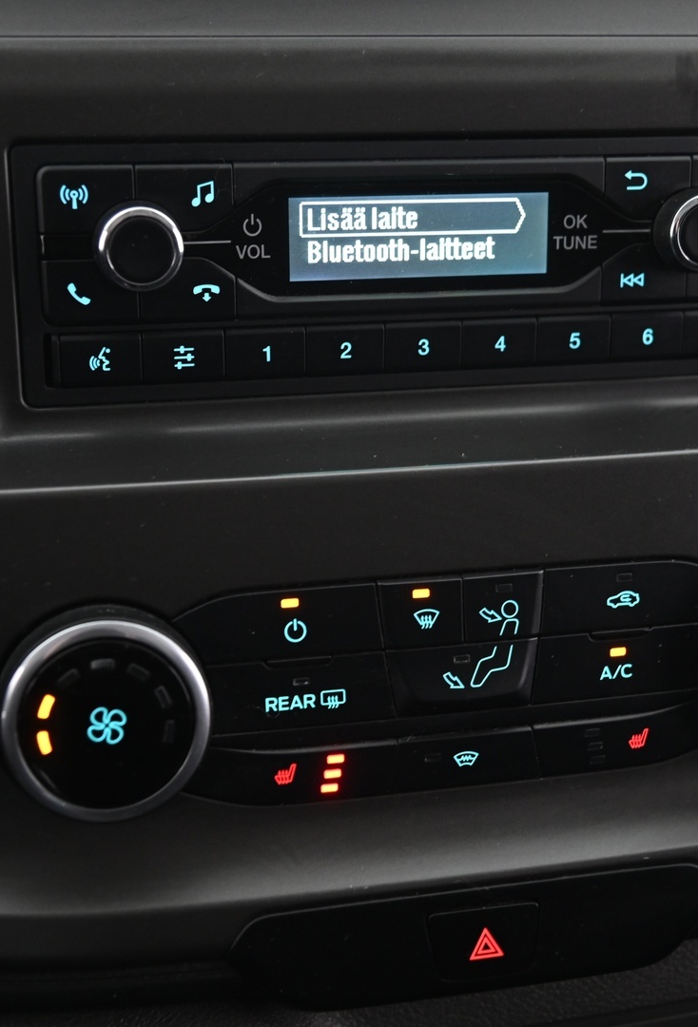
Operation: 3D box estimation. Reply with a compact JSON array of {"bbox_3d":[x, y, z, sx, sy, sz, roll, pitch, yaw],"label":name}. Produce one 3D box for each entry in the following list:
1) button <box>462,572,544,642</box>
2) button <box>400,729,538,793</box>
[{"bbox_3d":[0.037,0.022,0.399,0.020,0.017,0.007,-4,5,-12],"label":"button"},{"bbox_3d":[0.028,0.060,0.398,0.035,0.013,0.007,-4,3,-12],"label":"button"}]

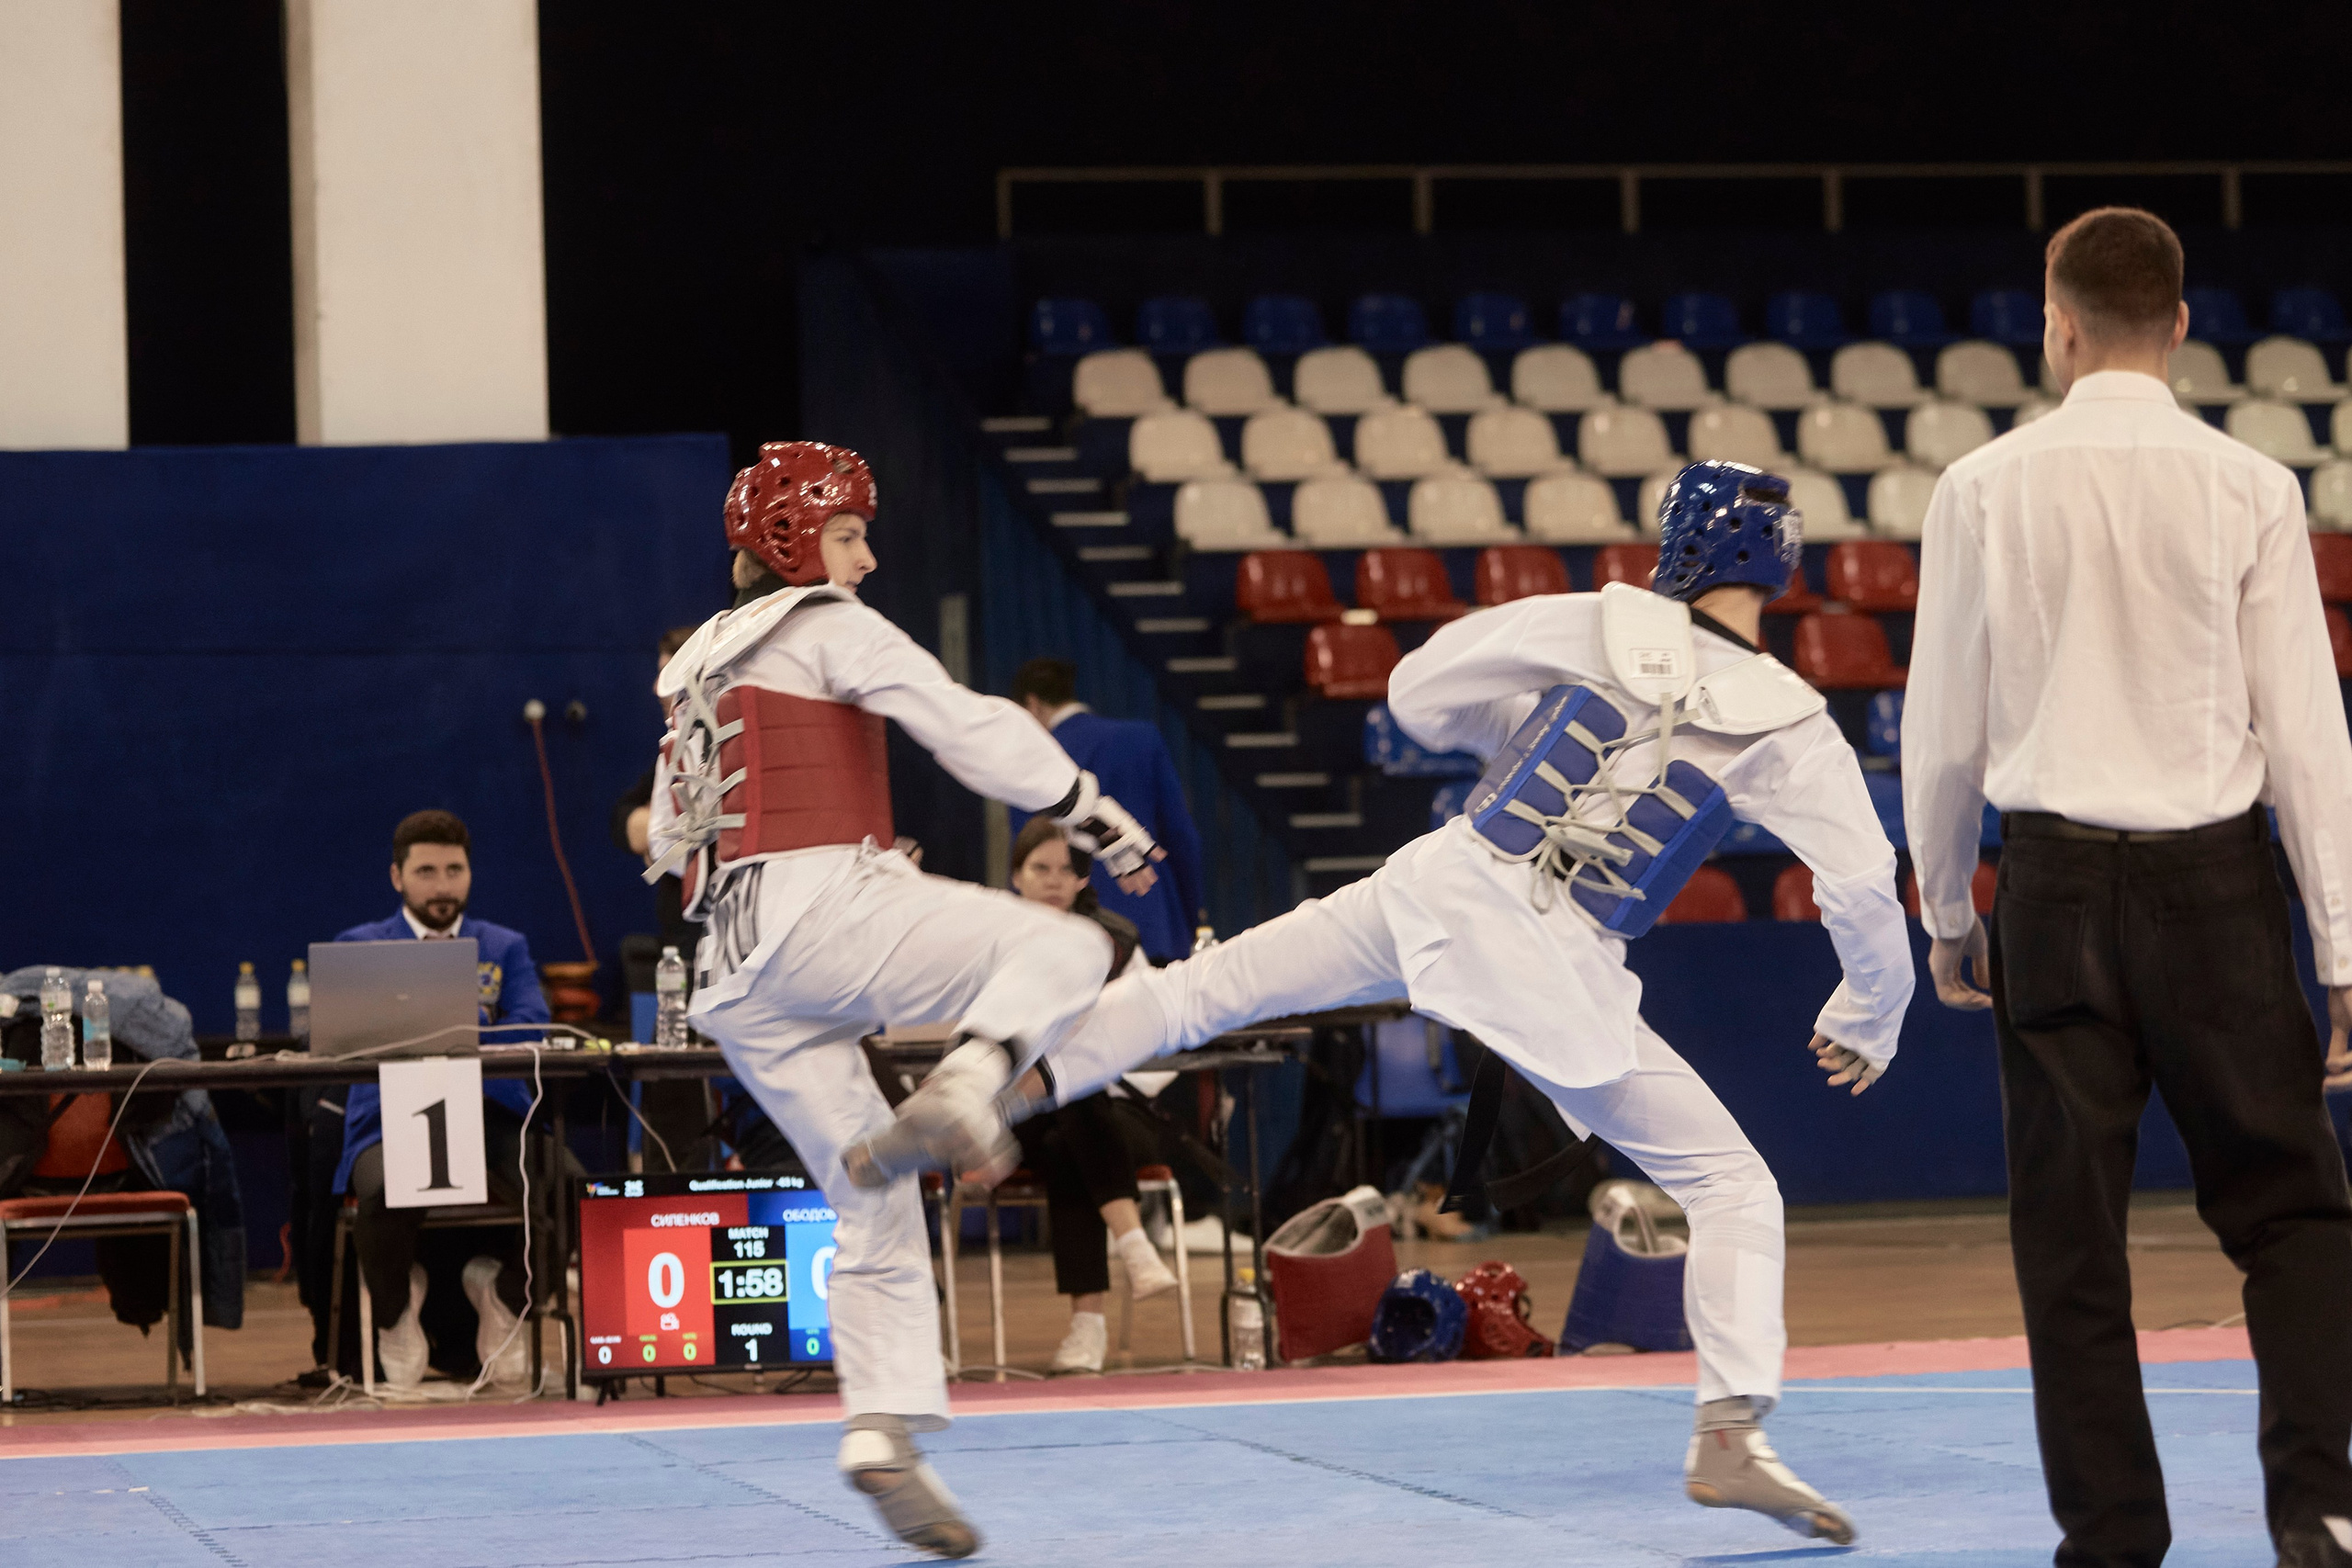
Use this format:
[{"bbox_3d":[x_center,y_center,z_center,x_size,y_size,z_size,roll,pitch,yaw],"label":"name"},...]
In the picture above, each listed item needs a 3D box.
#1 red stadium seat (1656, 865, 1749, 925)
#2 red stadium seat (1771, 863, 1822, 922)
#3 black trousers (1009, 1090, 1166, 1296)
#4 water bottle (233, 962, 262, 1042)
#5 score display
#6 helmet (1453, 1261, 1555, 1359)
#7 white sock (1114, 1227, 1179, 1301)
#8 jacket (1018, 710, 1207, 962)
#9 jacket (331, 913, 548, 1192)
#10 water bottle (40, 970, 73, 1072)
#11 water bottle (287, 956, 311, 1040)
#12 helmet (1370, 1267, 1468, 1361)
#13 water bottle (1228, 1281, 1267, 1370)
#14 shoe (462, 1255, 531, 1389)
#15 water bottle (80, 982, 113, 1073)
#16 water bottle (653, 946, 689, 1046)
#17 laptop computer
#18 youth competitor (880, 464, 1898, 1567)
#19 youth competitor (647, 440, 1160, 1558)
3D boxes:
[{"bbox_3d":[1.988,0.467,24.299,0.420,0.360,0.420,-1,-2,-12],"label":"red stadium seat"},{"bbox_3d":[2.487,0.460,24.299,0.420,0.360,0.420,-1,-2,-12],"label":"red stadium seat"},{"bbox_3d":[-0.207,0.924,14.850,0.380,0.500,0.580,-1,-2,-12],"label":"black trousers"},{"bbox_3d":[-2.559,0.602,18.000,0.064,0.222,0.064,-2,-2,0],"label":"water bottle"},{"bbox_3d":[-0.915,1.048,14.050,0.730,0.440,0.090,-1,-2,-12],"label":"score display"},{"bbox_3d":[0.725,1.176,14.600,0.250,0.225,0.200,-2,-2,-6],"label":"helmet"},{"bbox_3d":[-0.059,1.066,14.450,0.100,0.125,0.250,-18,5,-28],"label":"white sock"},{"bbox_3d":[-0.173,0.143,17.800,0.480,0.710,0.290,-1,-2,-27],"label":"jacket"},{"bbox_3d":[-1.645,0.601,14.600,0.500,0.640,0.420,-1,-2,-10],"label":"jacket"},{"bbox_3d":[-2.363,0.497,13.800,0.068,0.222,0.068,-1,-2,-13],"label":"water bottle"},{"bbox_3d":[-2.359,0.581,17.600,0.068,0.220,0.068,-1,-2,-13],"label":"water bottle"},{"bbox_3d":[0.540,1.184,14.600,0.200,0.208,0.230,-2,-2,19],"label":"helmet"},{"bbox_3d":[0.160,1.181,14.420,0.066,0.224,0.066,-2,-2,0],"label":"water bottle"},{"bbox_3d":[-1.535,1.213,14.750,0.130,0.280,0.250,-1,-2,-9],"label":"shoe"},{"bbox_3d":[-2.208,0.494,13.360,0.058,0.188,0.058,-2,-2,0],"label":"water bottle"},{"bbox_3d":[-1.108,0.466,14.350,0.068,0.222,0.068,-1,-2,-13],"label":"water bottle"},{"bbox_3d":[-1.647,0.452,13.749,0.360,0.237,0.280,-1,-2,-7],"label":"laptop computer"},{"bbox_3d":[0.309,0.320,9.600,1.530,1.570,0.700,-1,-2,-7],"label":"youth competitor"},{"bbox_3d":[-0.416,0.328,9.970,0.740,1.660,0.540,-1,-2,-24],"label":"youth competitor"}]

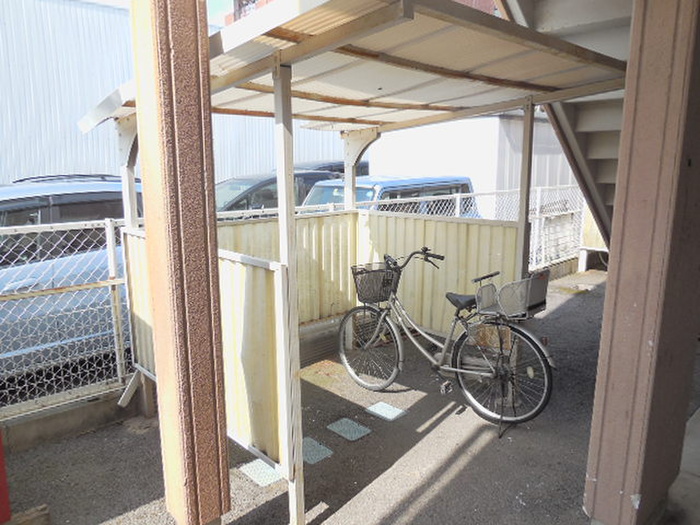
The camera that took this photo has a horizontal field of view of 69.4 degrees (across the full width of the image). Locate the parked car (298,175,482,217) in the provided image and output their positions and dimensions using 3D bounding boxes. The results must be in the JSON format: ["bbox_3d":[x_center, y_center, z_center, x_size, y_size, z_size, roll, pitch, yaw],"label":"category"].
[{"bbox_3d":[0.358,-0.453,7.124,1.520,1.540,3.500,10,15,43],"label":"parked car"}]

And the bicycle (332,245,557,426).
[{"bbox_3d":[0.553,0.494,3.539,1.810,1.100,0.560,9,15,41],"label":"bicycle"}]

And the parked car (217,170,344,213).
[{"bbox_3d":[-1.584,-0.875,9.353,1.700,1.540,4.400,10,15,43],"label":"parked car"}]

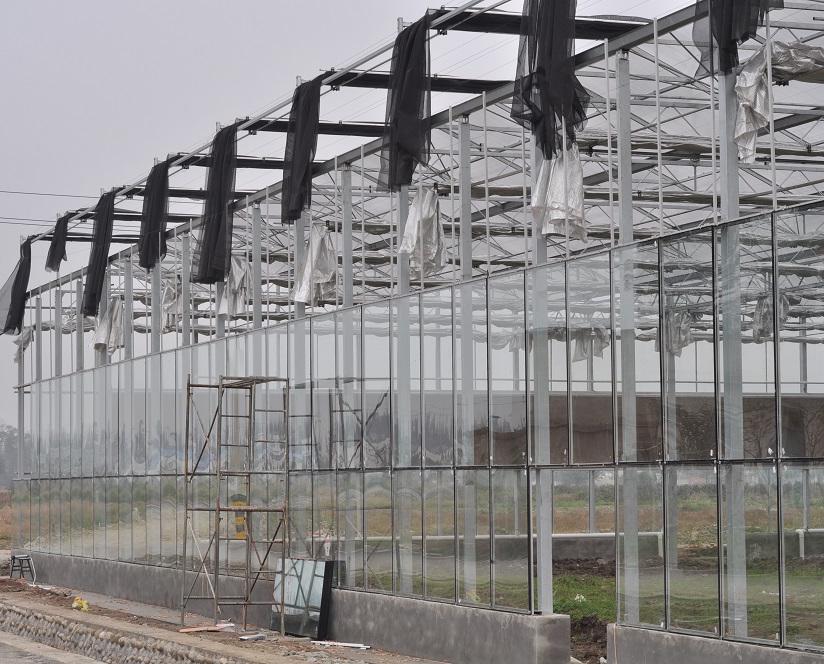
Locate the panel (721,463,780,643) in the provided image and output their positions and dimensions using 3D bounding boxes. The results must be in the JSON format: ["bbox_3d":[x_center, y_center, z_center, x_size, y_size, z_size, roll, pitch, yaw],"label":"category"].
[{"bbox_3d":[2.868,1.860,17.671,0.020,1.507,0.975,1,-4,-22],"label":"panel"}]

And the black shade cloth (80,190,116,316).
[{"bbox_3d":[-6.001,-1.503,39.826,0.490,2.352,0.882,1,-4,-22],"label":"black shade cloth"}]

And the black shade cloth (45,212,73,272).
[{"bbox_3d":[-7.316,-1.830,43.007,0.400,1.168,1.158,1,-4,-22],"label":"black shade cloth"}]

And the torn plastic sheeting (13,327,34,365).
[{"bbox_3d":[-8.784,0.305,47.040,0.412,0.813,0.490,1,-4,-22],"label":"torn plastic sheeting"}]

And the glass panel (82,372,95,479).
[{"bbox_3d":[-6.280,1.774,40.336,0.020,2.028,0.975,1,-4,-22],"label":"glass panel"}]

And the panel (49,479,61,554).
[{"bbox_3d":[-7.407,3.817,43.195,0.029,1.524,0.956,1,-4,-22],"label":"panel"}]

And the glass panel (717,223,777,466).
[{"bbox_3d":[2.925,0.066,18.263,0.040,2.091,0.970,1,-4,-22],"label":"glass panel"}]

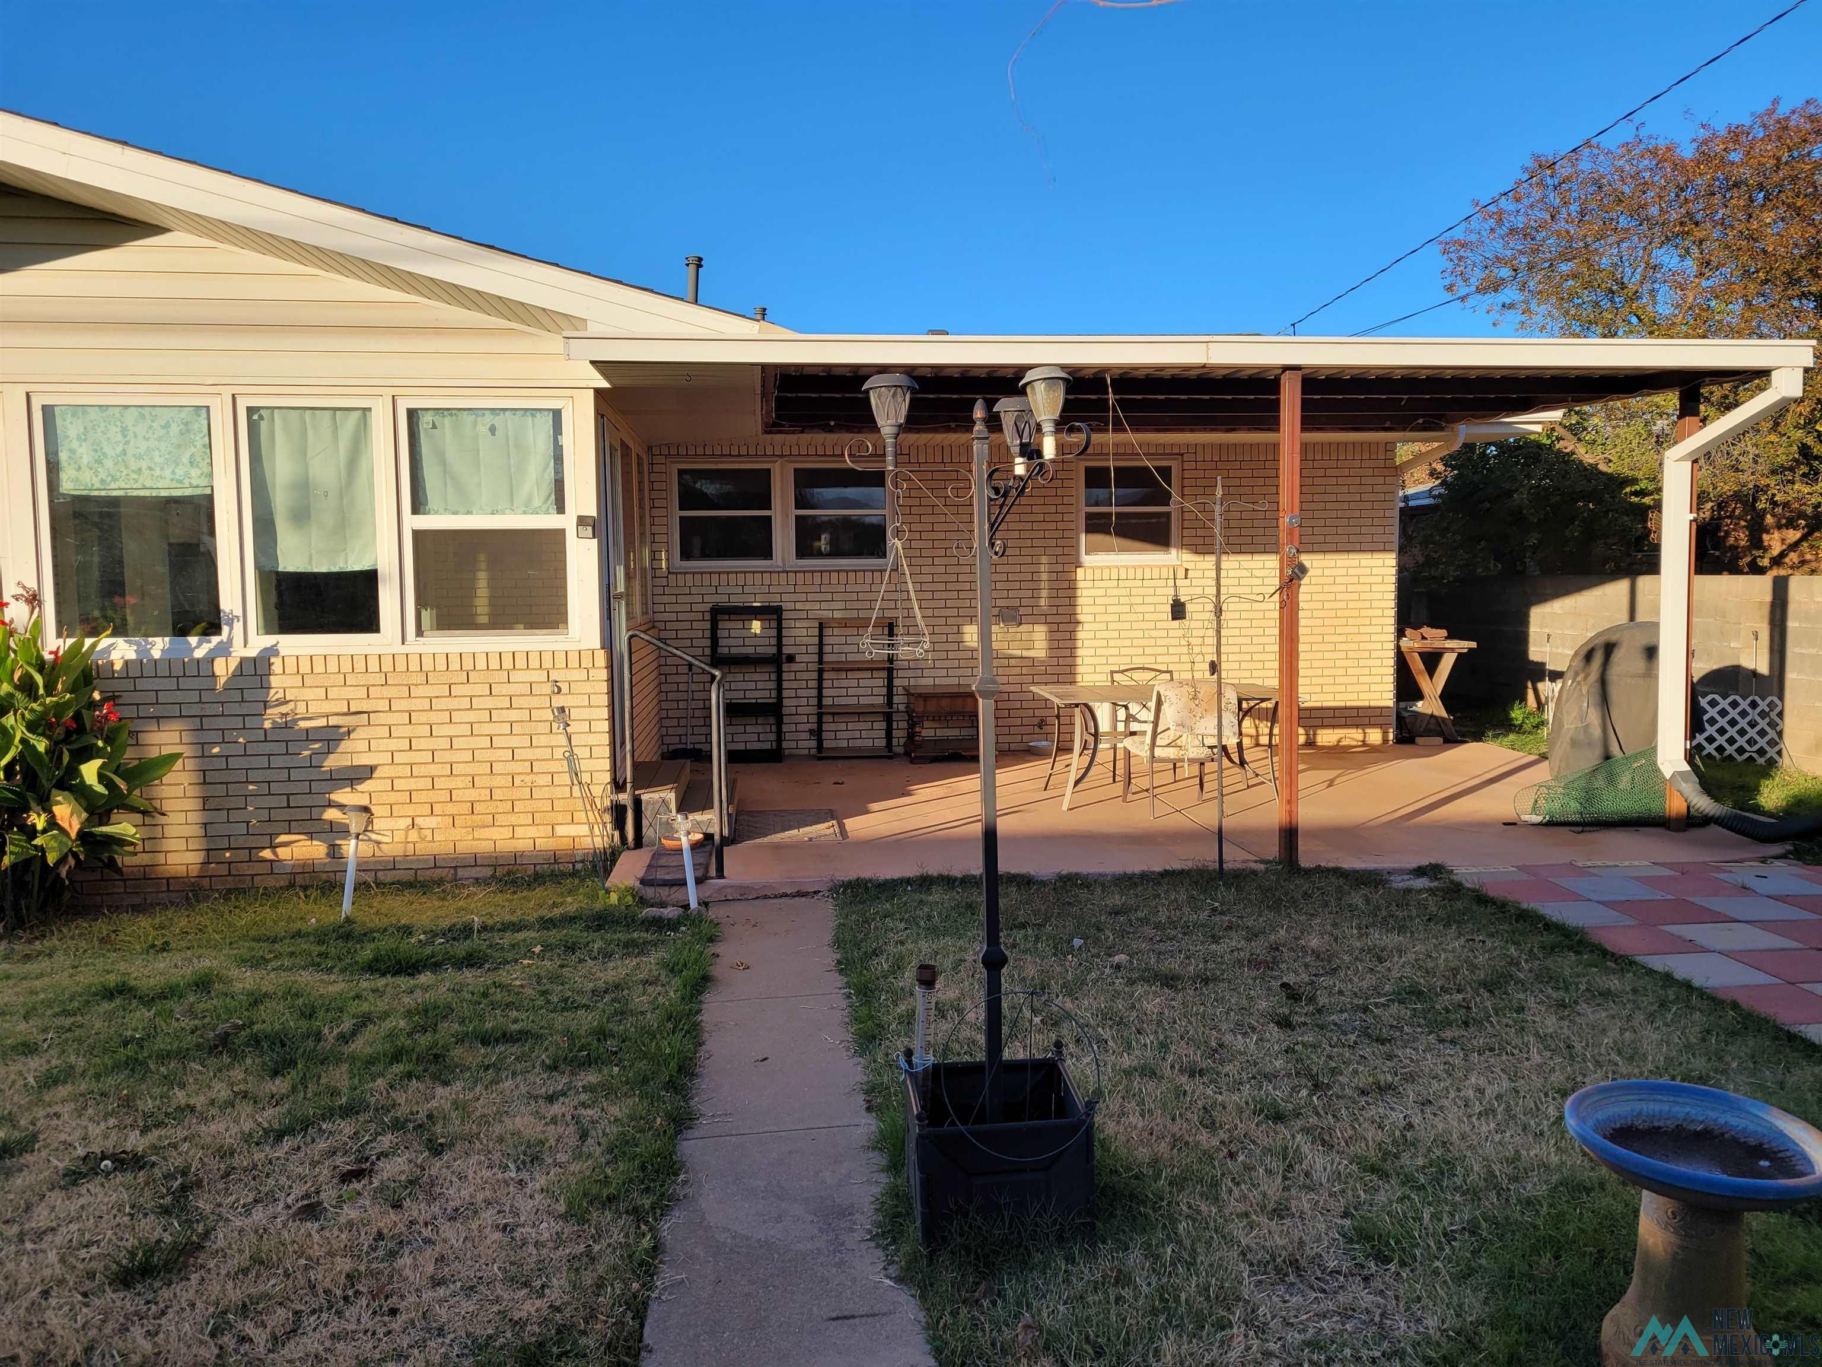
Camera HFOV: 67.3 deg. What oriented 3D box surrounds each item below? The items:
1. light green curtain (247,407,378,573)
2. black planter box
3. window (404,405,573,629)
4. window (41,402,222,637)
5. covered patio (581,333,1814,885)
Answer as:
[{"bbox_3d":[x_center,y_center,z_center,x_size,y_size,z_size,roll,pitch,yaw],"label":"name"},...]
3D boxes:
[{"bbox_3d":[-3.101,-1.002,7.095,0.637,0.853,0.050,-1,4,-8],"label":"light green curtain"},{"bbox_3d":[0.211,1.170,3.454,0.410,0.300,0.420,-1,4,-4],"label":"black planter box"},{"bbox_3d":[-2.215,-0.853,7.156,0.817,1.186,0.080,-1,4,-8],"label":"window"},{"bbox_3d":[-3.941,-0.825,6.921,0.844,1.176,0.080,-1,4,-8],"label":"window"},{"bbox_3d":[1.285,-0.505,8.854,6.057,2.690,4.500,-1,4,-5],"label":"covered patio"}]

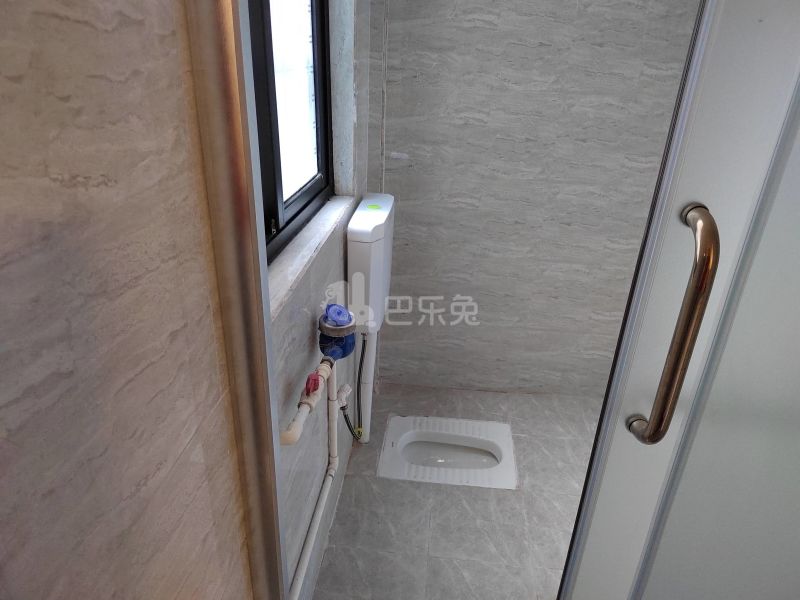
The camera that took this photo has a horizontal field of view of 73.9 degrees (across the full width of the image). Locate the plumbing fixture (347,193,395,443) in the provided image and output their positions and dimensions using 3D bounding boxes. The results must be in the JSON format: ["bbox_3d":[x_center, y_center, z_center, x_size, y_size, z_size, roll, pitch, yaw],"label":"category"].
[{"bbox_3d":[-0.103,0.117,1.894,0.108,0.900,0.420,4,24,4],"label":"plumbing fixture"}]

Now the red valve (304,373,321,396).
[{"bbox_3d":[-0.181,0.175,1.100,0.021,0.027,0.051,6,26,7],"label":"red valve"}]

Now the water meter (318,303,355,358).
[{"bbox_3d":[-0.142,0.073,1.218,0.086,0.128,0.125,4,24,4],"label":"water meter"}]

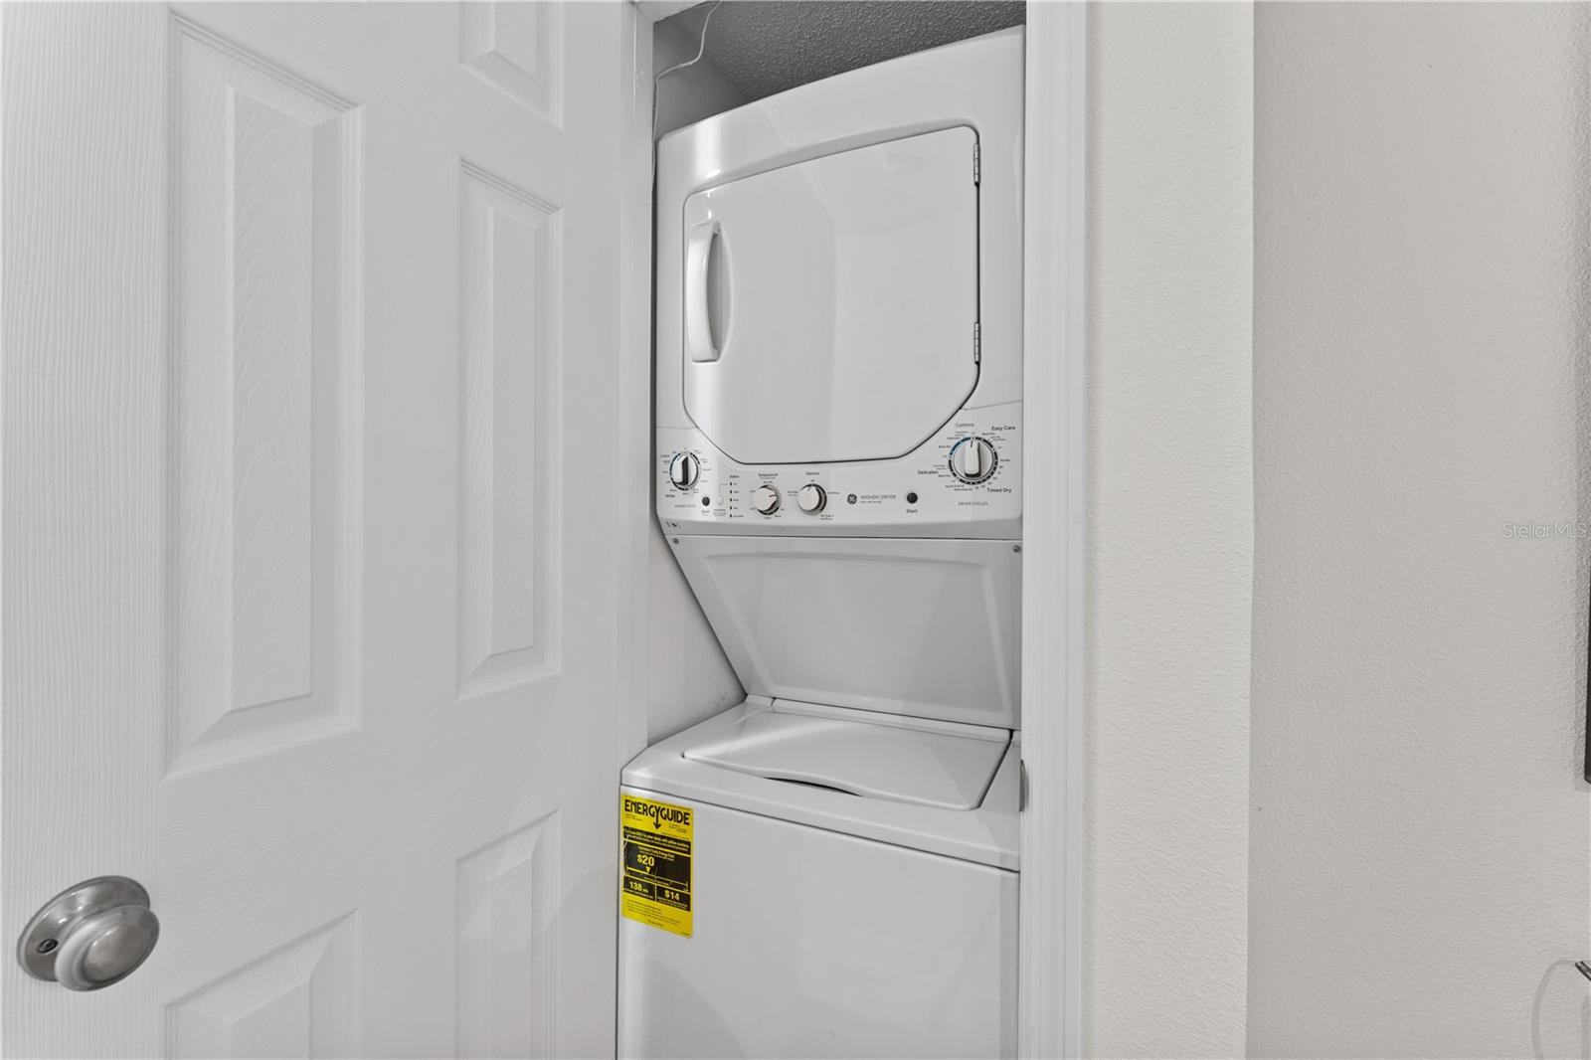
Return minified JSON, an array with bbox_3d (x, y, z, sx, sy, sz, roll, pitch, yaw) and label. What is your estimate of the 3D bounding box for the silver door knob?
[{"bbox_3d":[-0.508,0.300,0.452,0.062,0.068,0.068,1,0,30],"label":"silver door knob"}]

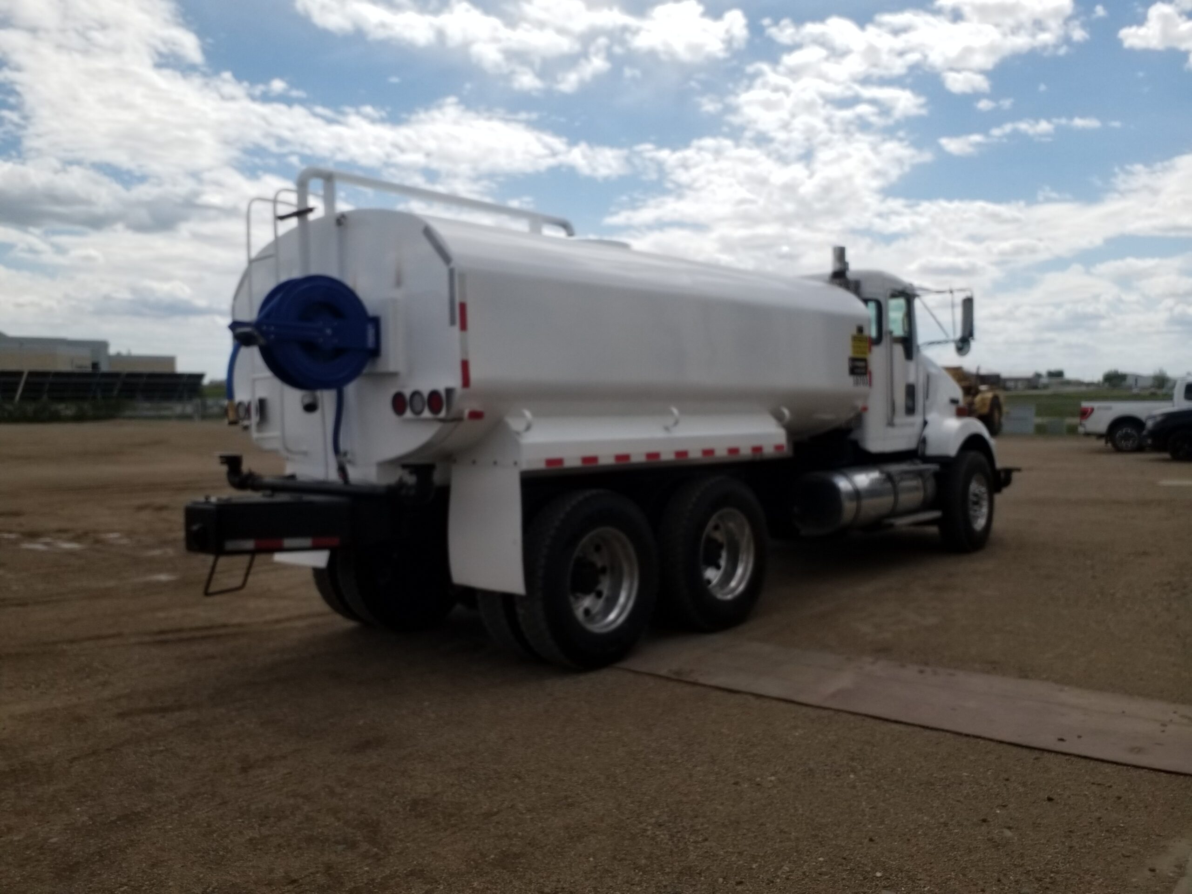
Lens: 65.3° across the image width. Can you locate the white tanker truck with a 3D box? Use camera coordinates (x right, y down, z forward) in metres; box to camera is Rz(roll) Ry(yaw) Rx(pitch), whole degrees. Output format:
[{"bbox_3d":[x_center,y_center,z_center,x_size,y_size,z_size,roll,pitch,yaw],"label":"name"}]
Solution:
[{"bbox_3d":[0.992,-0.323,8.391,2.680,3.030,9.180,4,5,43],"label":"white tanker truck"}]

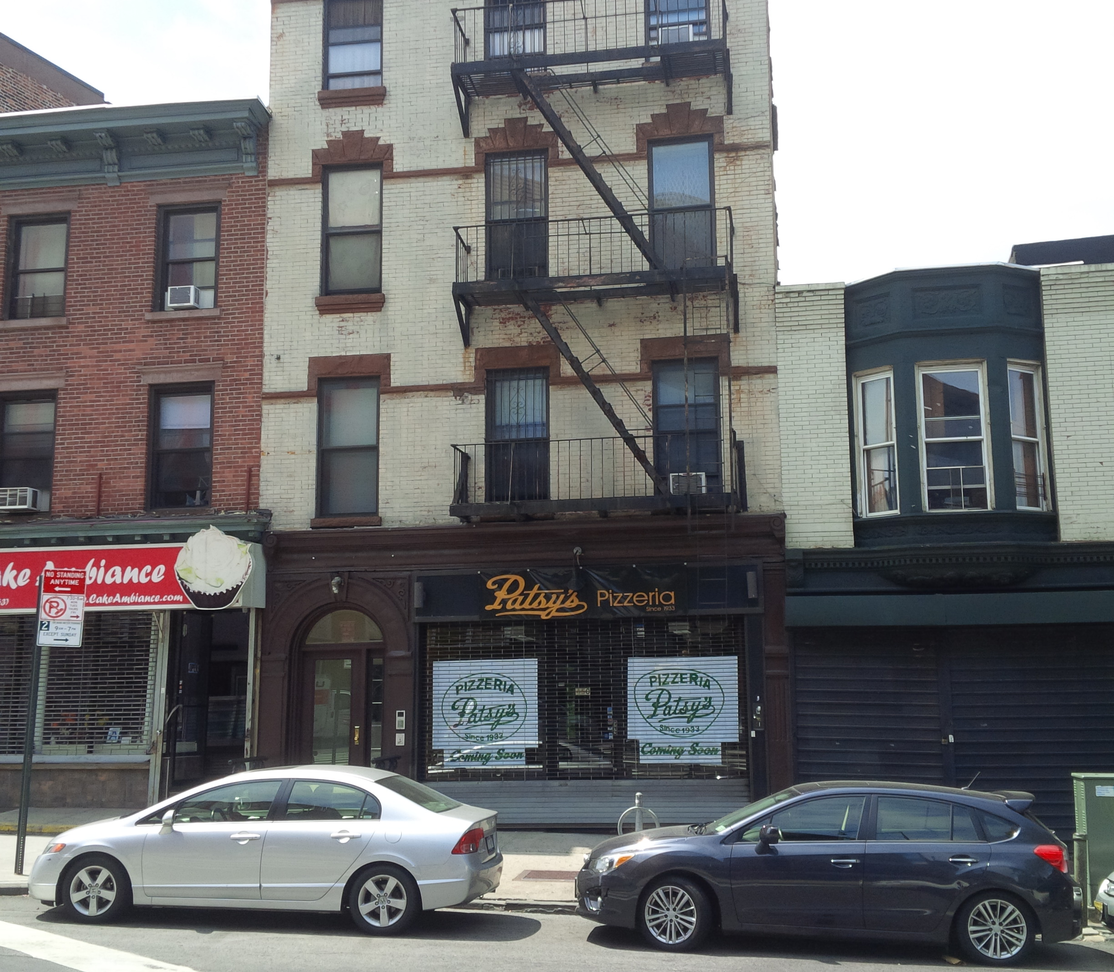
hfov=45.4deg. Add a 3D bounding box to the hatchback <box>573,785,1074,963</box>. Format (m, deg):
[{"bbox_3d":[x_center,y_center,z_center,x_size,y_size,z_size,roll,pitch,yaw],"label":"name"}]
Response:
[{"bbox_3d":[2.374,3.340,11.900,4.420,1.465,1.750,0,-10,9],"label":"hatchback"}]

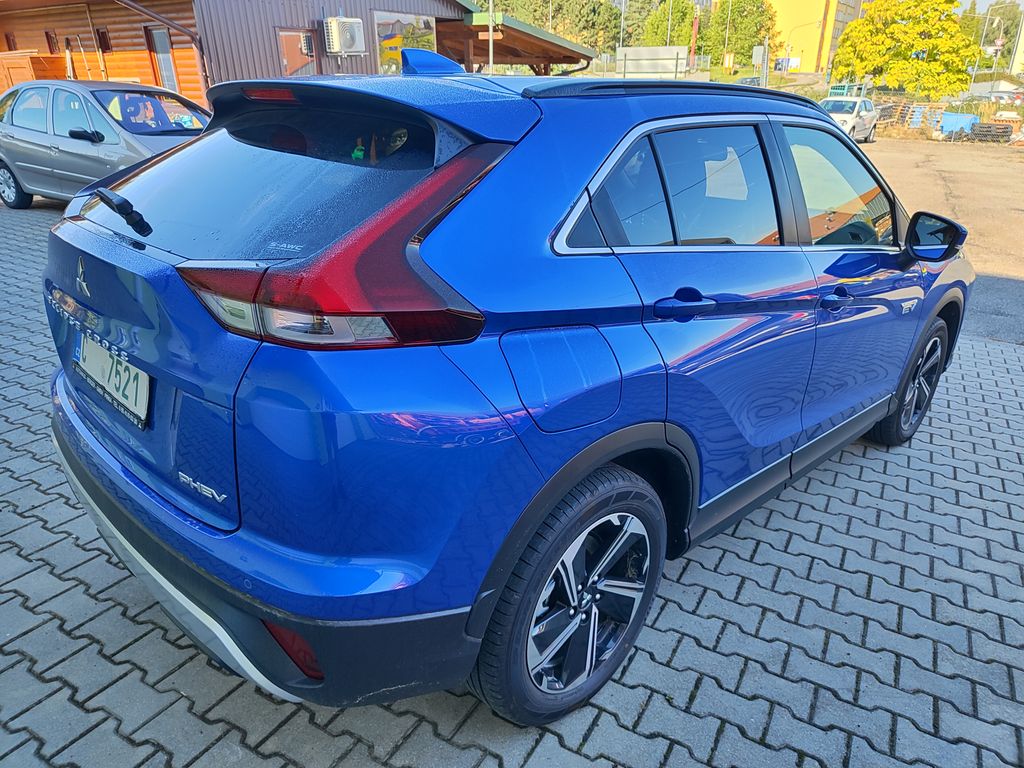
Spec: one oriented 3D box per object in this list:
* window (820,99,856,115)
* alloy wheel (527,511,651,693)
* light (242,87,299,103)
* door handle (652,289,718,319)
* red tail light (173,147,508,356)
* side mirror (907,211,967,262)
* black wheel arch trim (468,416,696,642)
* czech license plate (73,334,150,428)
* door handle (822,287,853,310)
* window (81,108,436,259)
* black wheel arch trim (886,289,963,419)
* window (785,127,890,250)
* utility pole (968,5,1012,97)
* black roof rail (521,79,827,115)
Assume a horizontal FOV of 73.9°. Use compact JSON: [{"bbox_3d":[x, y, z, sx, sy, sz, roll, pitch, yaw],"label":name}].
[{"bbox_3d":[11.242,-9.567,23.500,1.320,0.460,0.550,16,26,35],"label":"window"},{"bbox_3d":[0.154,0.546,1.827,0.488,0.488,0.170,-16,27,-41],"label":"alloy wheel"},{"bbox_3d":[-0.599,-0.713,1.684,0.035,0.035,0.280,-16,28,-42],"label":"light"},{"bbox_3d":[0.428,-0.189,1.684,0.275,0.065,0.055,-9,22,-44],"label":"door handle"},{"bbox_3d":[-0.249,-0.271,1.248,0.600,0.340,0.400,-16,27,-41],"label":"red tail light"},{"bbox_3d":[1.635,-0.569,2.626,0.150,0.185,0.220,-16,27,-41],"label":"side mirror"},{"bbox_3d":[0.203,0.323,1.669,0.920,0.480,0.100,-16,28,-42],"label":"black wheel arch trim"},{"bbox_3d":[-0.956,-0.034,1.616,0.020,0.120,0.525,-2,17,-46],"label":"czech license plate"},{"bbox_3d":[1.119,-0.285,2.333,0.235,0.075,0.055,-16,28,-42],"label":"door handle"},{"bbox_3d":[-0.687,-0.503,1.681,1.150,0.100,0.560,22,59,41],"label":"window"},{"bbox_3d":[2.104,-0.212,3.444,1.020,0.530,0.100,-16,28,-42],"label":"black wheel arch trim"},{"bbox_3d":[1.215,-0.694,2.470,0.840,0.435,0.060,-16,5,-42],"label":"window"},{"bbox_3d":[42.719,-29.708,60.831,1.746,7.400,0.300,13,27,30],"label":"utility pole"},{"bbox_3d":[0.611,-0.857,2.053,1.630,0.110,0.070,-16,27,-41],"label":"black roof rail"}]

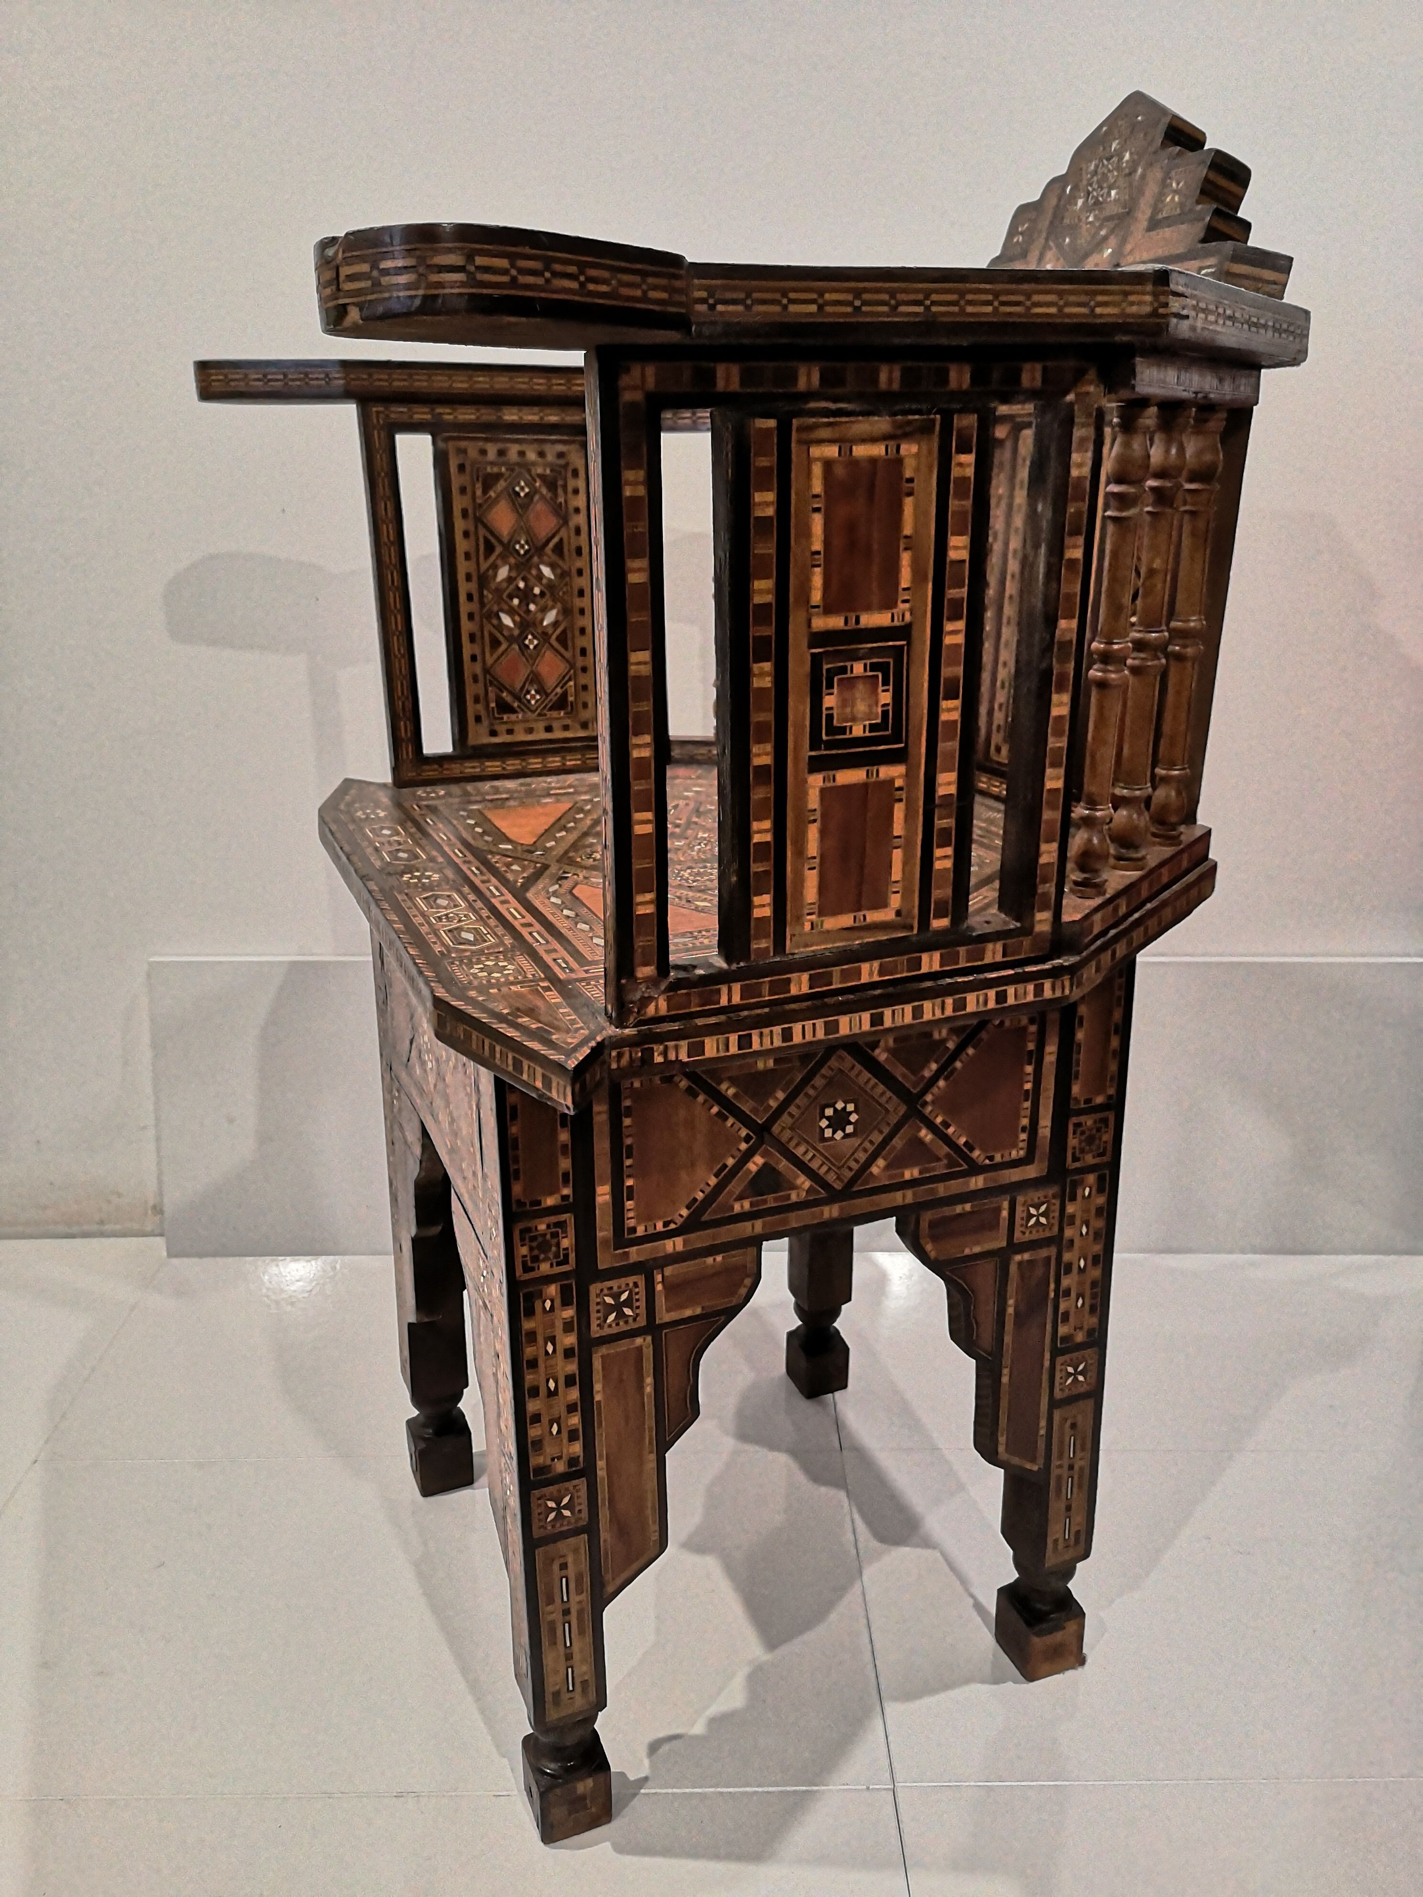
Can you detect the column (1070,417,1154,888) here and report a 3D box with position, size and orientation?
[{"bbox_3d":[0.183,-0.132,0.678,0.018,0.220,0.018,12,20,32],"label":"column"}]

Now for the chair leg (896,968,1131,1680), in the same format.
[{"bbox_3d":[0.154,0.219,0.845,0.132,0.464,0.068,-8,19,-20],"label":"chair leg"}]

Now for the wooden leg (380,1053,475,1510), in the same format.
[{"bbox_3d":[-0.188,0.230,1.032,0.049,0.334,0.062,-8,19,-20],"label":"wooden leg"}]

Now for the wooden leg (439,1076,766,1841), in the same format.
[{"bbox_3d":[-0.057,0.236,0.800,0.131,0.464,0.134,-8,19,-20],"label":"wooden leg"}]

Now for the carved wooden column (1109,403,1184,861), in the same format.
[{"bbox_3d":[0.215,-0.148,0.727,0.018,0.220,0.018,12,21,32],"label":"carved wooden column"}]

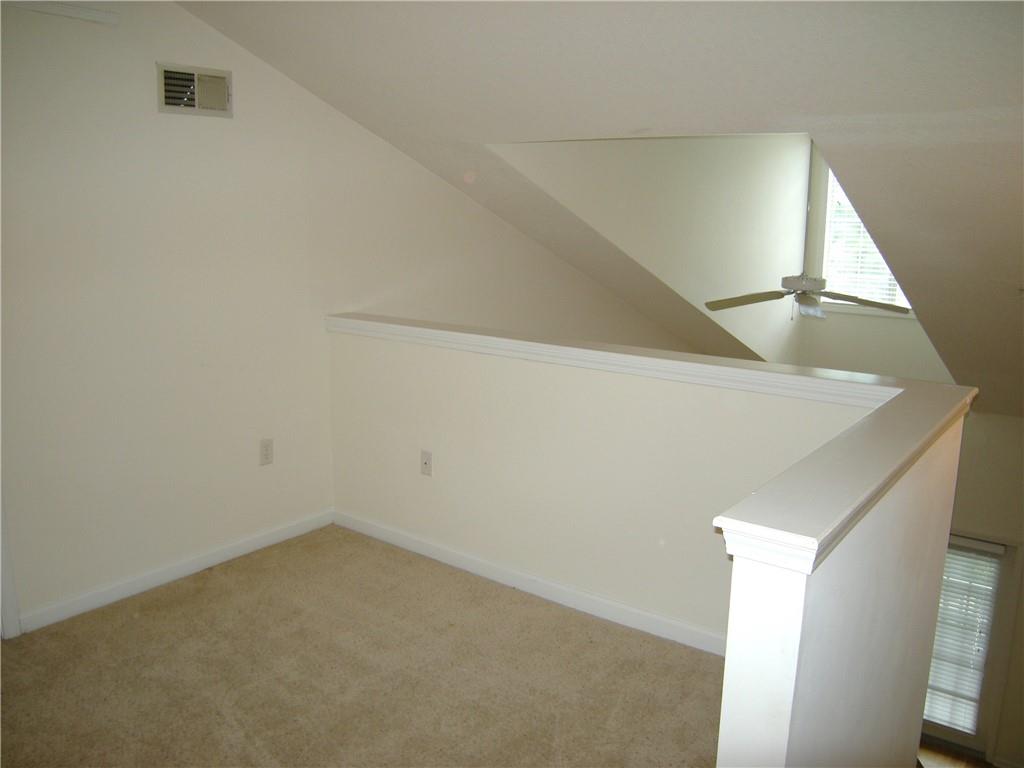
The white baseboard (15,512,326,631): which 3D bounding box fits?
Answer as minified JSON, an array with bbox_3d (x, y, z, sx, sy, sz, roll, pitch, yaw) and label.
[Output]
[{"bbox_3d":[-1.323,0.764,3.547,0.015,0.075,1.481,9,14,36],"label":"white baseboard"}]

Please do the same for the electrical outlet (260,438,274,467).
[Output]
[{"bbox_3d":[-1.105,0.309,3.747,0.010,0.116,0.071,9,14,36],"label":"electrical outlet"}]

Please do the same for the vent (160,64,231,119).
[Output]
[{"bbox_3d":[-1.233,-1.143,3.238,0.020,0.184,0.325,9,14,36],"label":"vent"}]

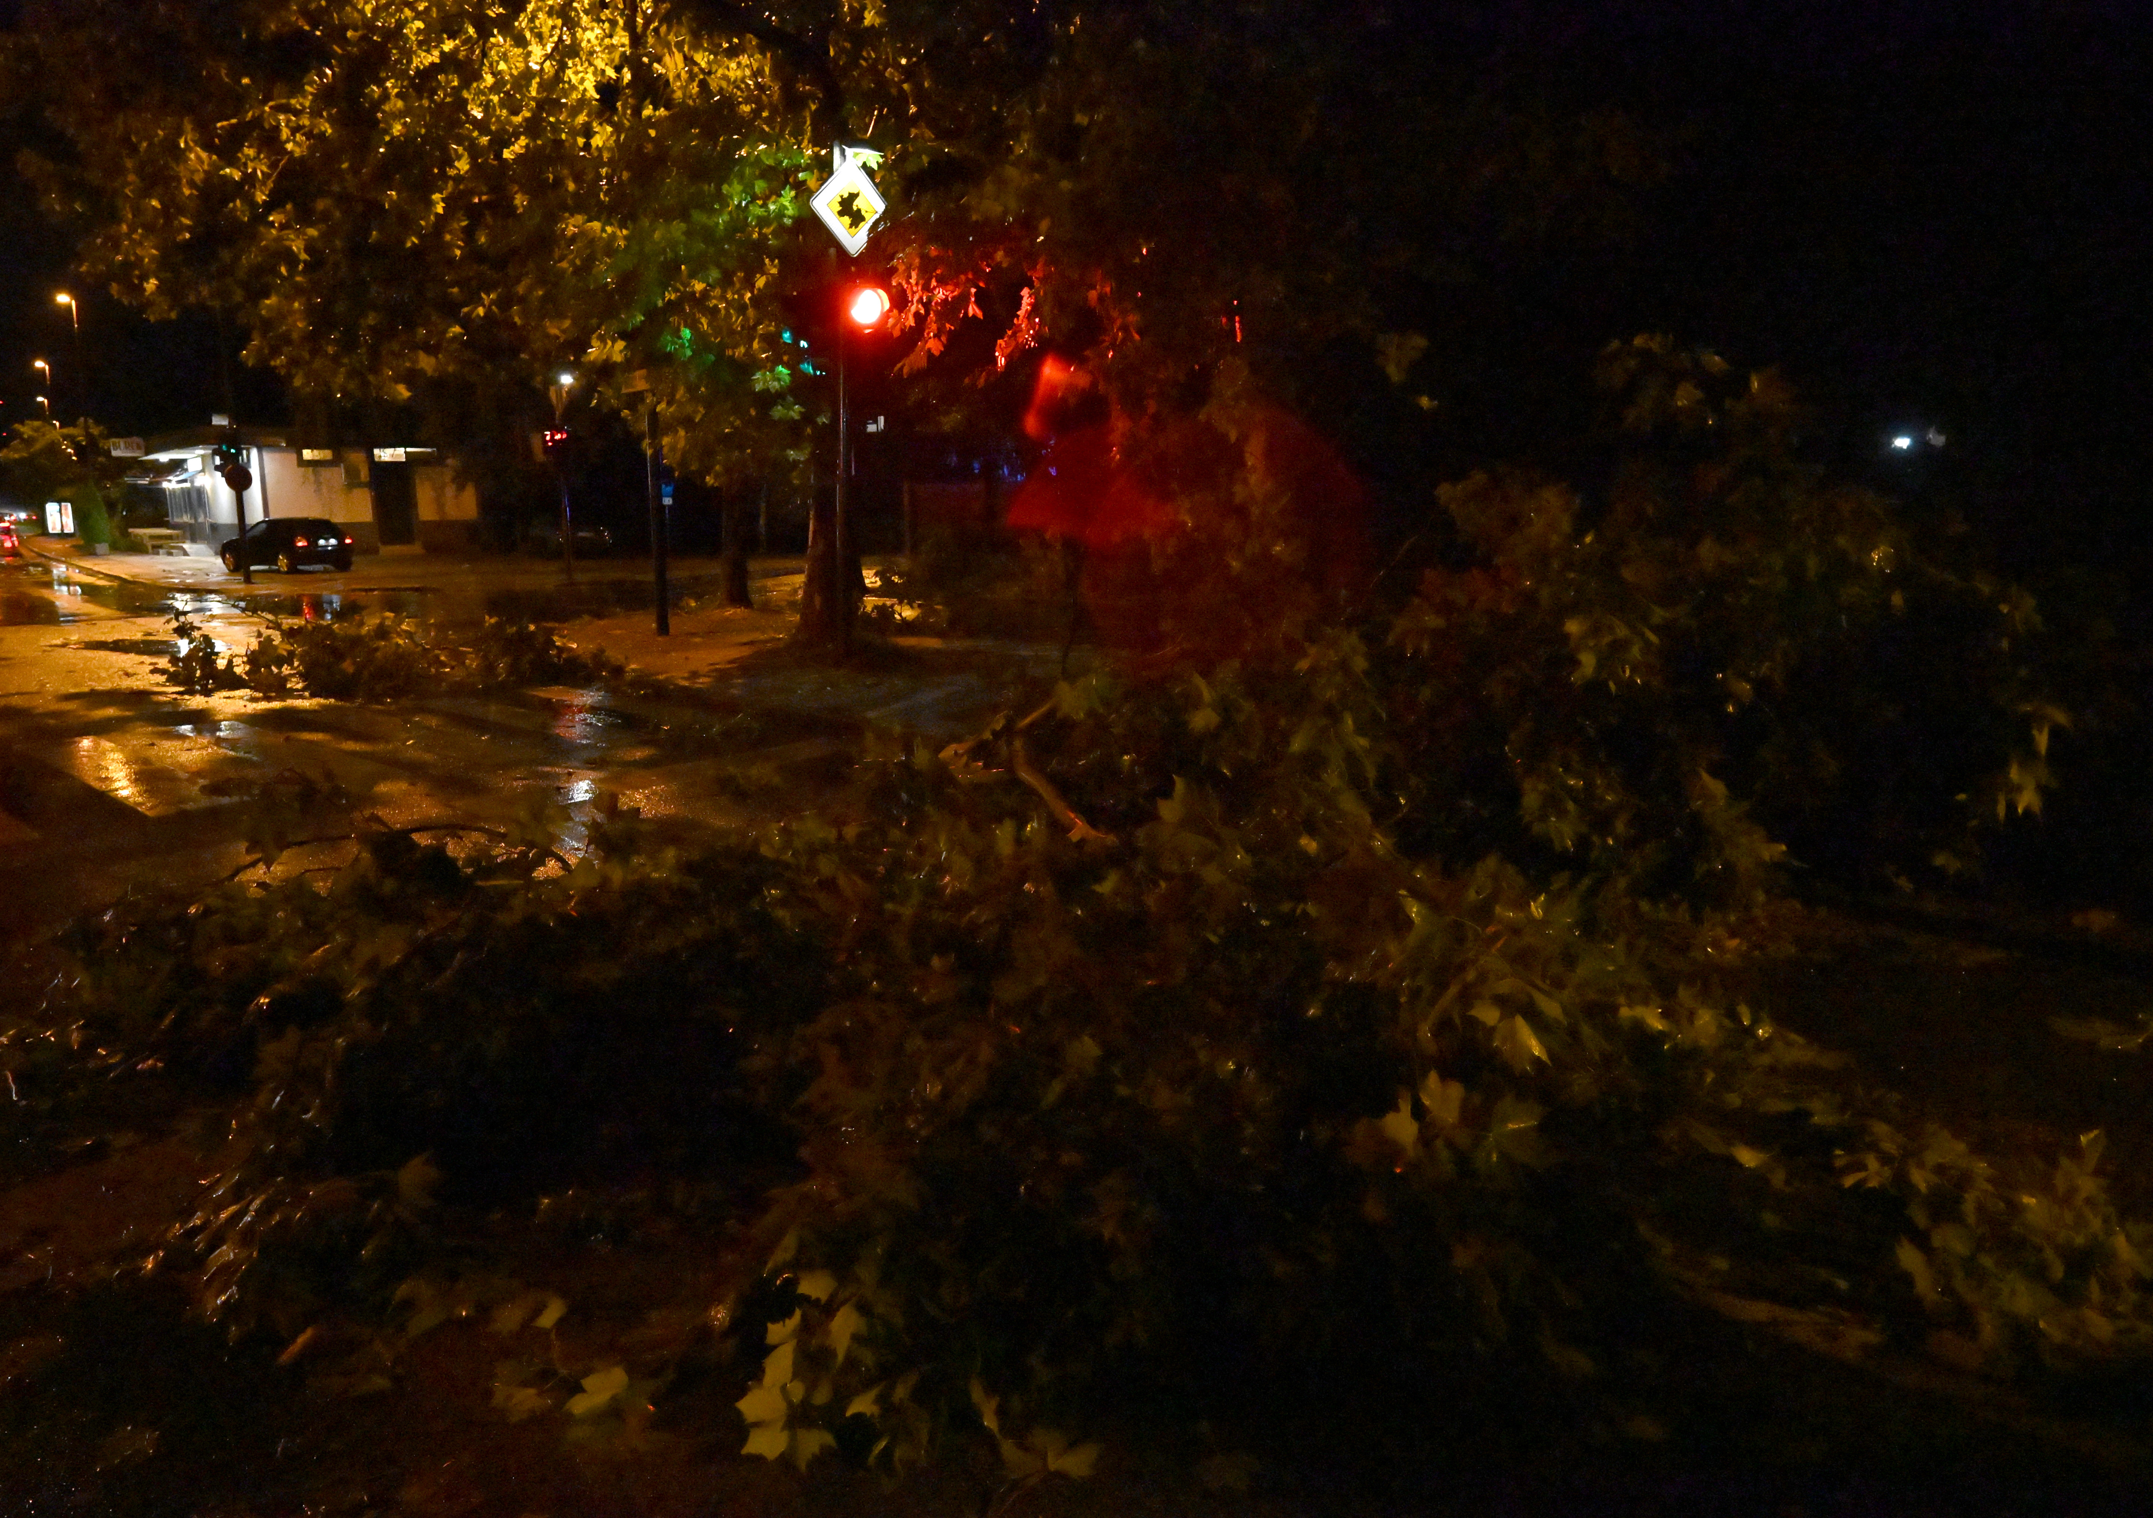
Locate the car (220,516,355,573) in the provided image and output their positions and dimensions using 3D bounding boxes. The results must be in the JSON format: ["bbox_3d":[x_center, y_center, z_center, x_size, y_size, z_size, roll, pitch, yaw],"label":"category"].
[{"bbox_3d":[-22.102,-5.987,42.490,4.050,1.430,1.730,6,11,33],"label":"car"}]

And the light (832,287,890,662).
[{"bbox_3d":[-2.028,-2.669,14.358,0.400,3.450,0.380,-8,12,-39],"label":"light"}]

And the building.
[{"bbox_3d":[-27.979,-9.567,55.602,7.600,4.000,11.000,-9,13,-42],"label":"building"}]

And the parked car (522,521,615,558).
[{"bbox_3d":[-17.555,-7.661,52.451,1.780,1.450,4.200,-7,11,-35],"label":"parked car"}]

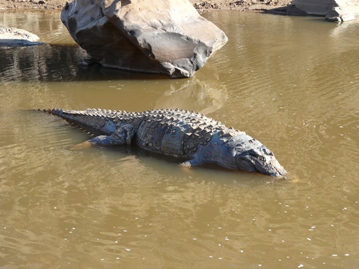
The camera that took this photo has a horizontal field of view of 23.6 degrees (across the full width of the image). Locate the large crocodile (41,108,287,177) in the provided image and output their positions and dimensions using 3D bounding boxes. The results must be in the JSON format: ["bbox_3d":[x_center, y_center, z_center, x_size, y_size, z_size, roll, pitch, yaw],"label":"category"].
[{"bbox_3d":[-0.400,-0.070,9.600,3.750,0.550,1.050,14,25,34],"label":"large crocodile"}]

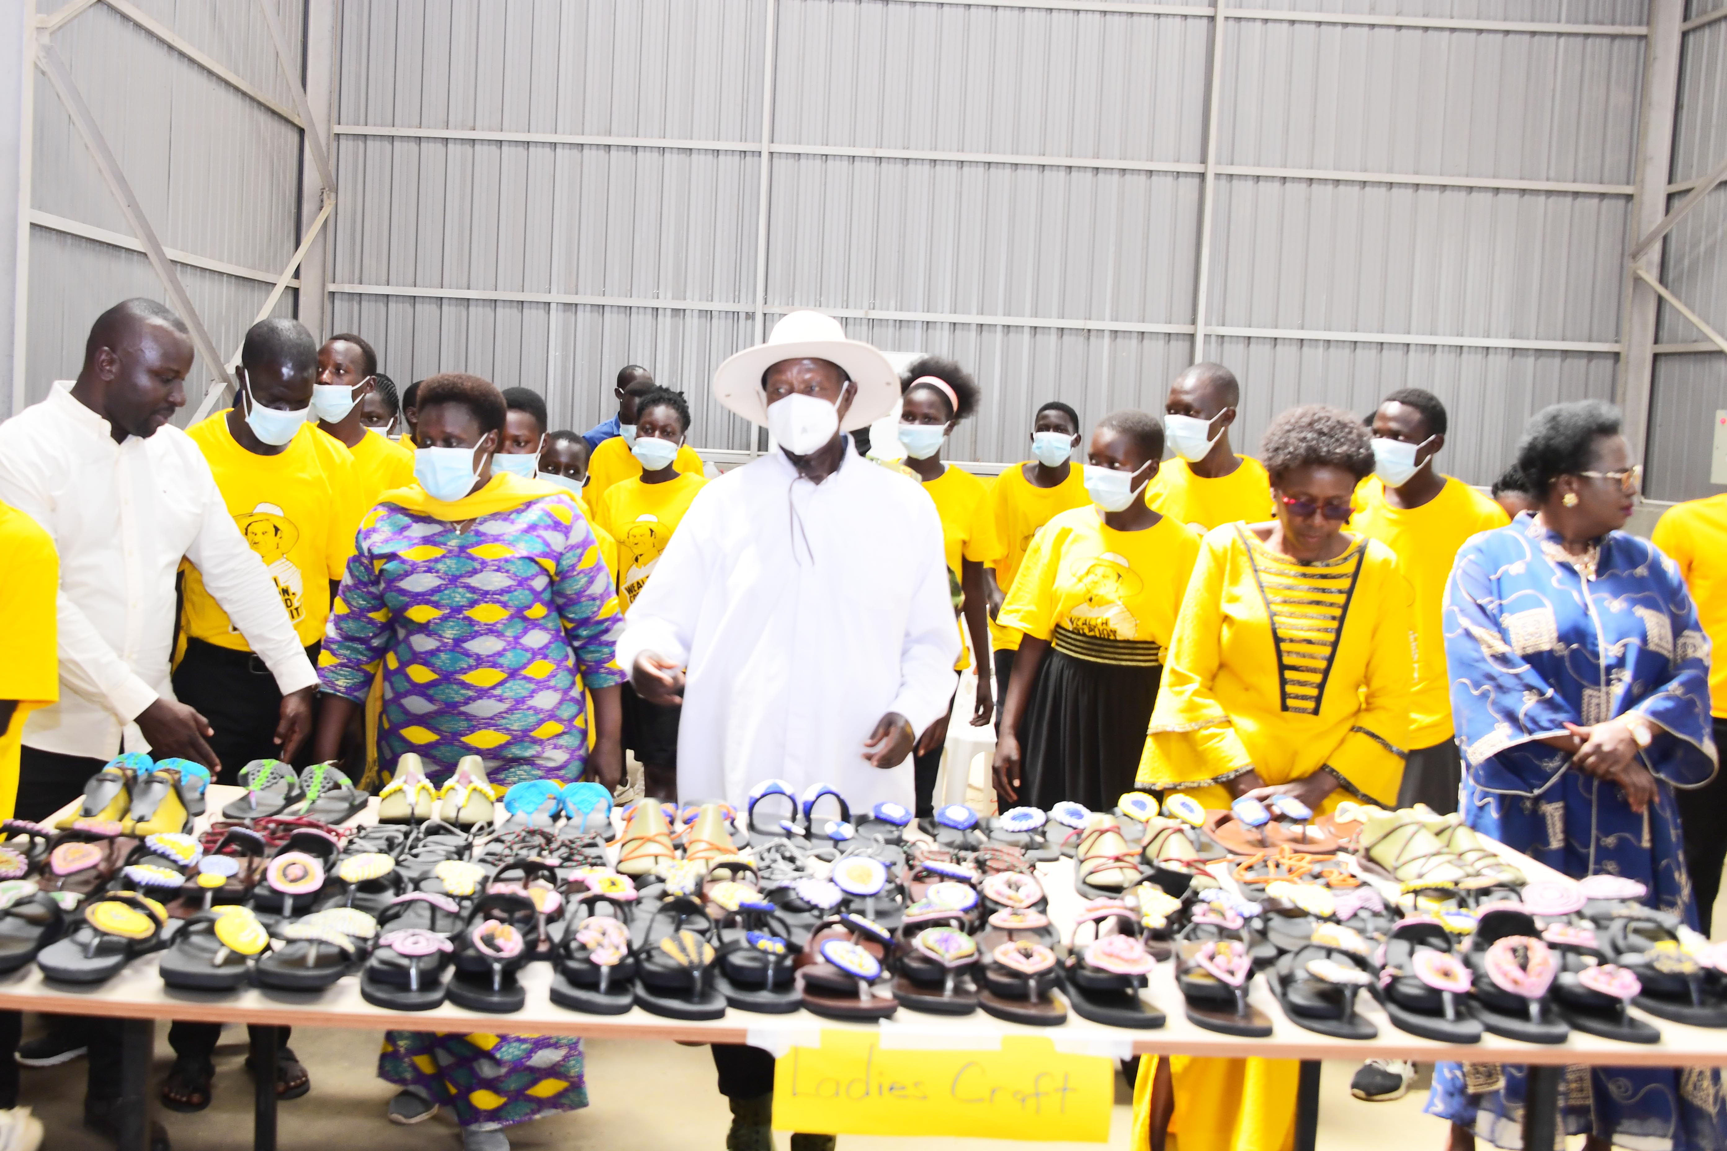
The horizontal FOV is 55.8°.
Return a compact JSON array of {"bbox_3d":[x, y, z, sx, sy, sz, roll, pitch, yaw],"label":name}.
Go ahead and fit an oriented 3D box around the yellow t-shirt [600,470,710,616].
[{"bbox_3d":[-0.610,-0.008,4.800,0.430,0.600,0.250,3,3,3],"label":"yellow t-shirt"}]

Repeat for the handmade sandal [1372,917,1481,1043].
[{"bbox_3d":[0.747,0.531,2.187,0.100,0.100,0.260,3,5,9],"label":"handmade sandal"}]

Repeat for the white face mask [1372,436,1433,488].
[{"bbox_3d":[1.230,-0.260,3.740,0.100,0.120,0.140,-1,6,-38],"label":"white face mask"}]

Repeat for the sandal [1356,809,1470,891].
[{"bbox_3d":[1.012,0.499,3.012,0.100,0.110,0.250,2,3,-17],"label":"sandal"}]

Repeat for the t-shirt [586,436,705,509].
[{"bbox_3d":[-0.726,-0.125,5.400,0.450,0.660,0.260,3,3,12],"label":"t-shirt"}]

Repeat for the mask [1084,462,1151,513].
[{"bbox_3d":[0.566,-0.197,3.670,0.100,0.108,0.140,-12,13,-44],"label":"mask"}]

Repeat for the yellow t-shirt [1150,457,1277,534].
[{"bbox_3d":[0.859,0.030,4.050,0.470,0.660,0.260,5,5,30],"label":"yellow t-shirt"}]

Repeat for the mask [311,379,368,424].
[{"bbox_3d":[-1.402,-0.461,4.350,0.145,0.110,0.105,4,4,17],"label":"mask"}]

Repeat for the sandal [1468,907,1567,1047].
[{"bbox_3d":[0.875,0.534,2.213,0.100,0.110,0.260,3,3,7],"label":"sandal"}]

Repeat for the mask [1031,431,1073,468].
[{"bbox_3d":[0.600,-0.400,5.200,0.140,0.115,0.080,3,-5,8],"label":"mask"}]

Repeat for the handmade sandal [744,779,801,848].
[{"bbox_3d":[-0.154,0.426,3.014,0.100,0.095,0.265,2,5,-8],"label":"handmade sandal"}]

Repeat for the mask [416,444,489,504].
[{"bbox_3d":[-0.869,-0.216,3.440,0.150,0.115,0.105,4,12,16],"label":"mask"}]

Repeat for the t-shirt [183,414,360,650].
[{"bbox_3d":[-1.267,-0.095,3.470,0.460,0.540,0.260,1,5,-22],"label":"t-shirt"}]

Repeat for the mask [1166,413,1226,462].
[{"bbox_3d":[0.830,-0.346,4.100,0.140,0.120,0.085,5,4,38],"label":"mask"}]

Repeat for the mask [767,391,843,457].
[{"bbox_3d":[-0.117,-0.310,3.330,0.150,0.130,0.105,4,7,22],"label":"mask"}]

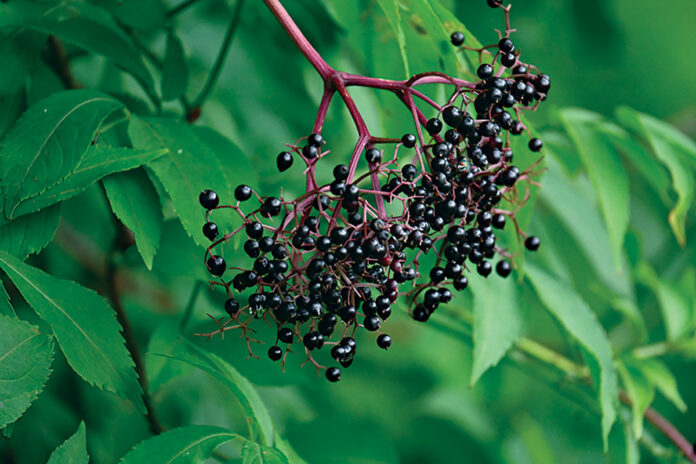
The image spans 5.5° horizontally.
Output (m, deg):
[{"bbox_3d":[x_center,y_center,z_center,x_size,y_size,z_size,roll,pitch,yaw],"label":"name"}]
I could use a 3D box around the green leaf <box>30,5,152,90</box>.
[{"bbox_3d":[-0.103,-0.074,2.930,0.052,0.035,0.030,0,8,0],"label":"green leaf"}]

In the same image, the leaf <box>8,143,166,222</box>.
[{"bbox_3d":[-0.099,-0.019,2.750,0.060,0.030,0.028,0,8,0],"label":"leaf"}]

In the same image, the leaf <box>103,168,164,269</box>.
[{"bbox_3d":[-0.083,-0.007,2.800,0.024,0.043,0.018,0,8,0],"label":"leaf"}]

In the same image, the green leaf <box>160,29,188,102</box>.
[{"bbox_3d":[-0.071,-0.068,2.950,0.011,0.029,0.014,0,8,0],"label":"green leaf"}]

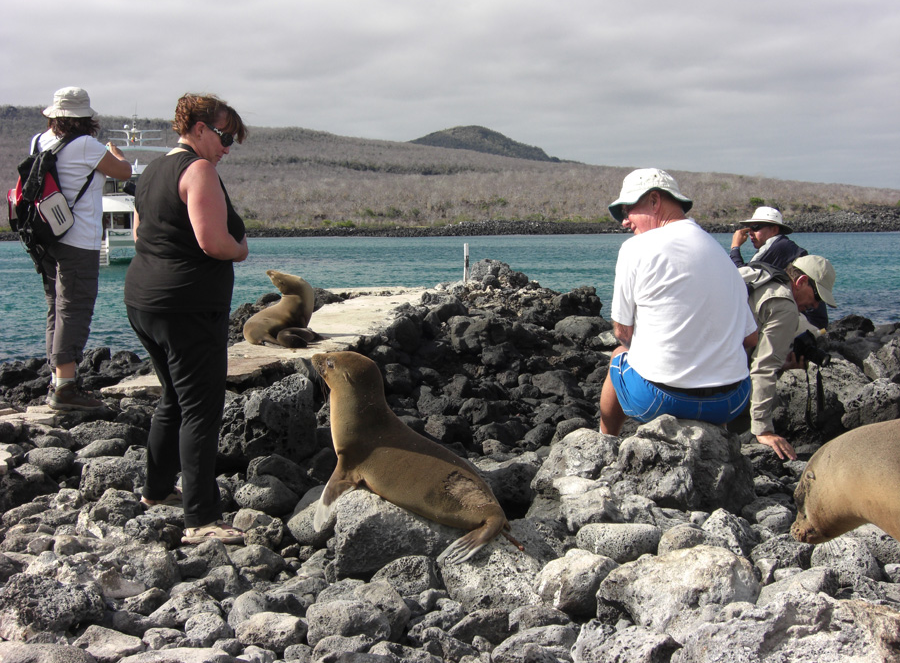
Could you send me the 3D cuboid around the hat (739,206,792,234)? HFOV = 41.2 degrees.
[{"bbox_3d":[1.773,-0.619,6.700,0.310,0.130,0.280,8,1,-24],"label":"hat"}]

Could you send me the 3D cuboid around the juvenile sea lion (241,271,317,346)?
[{"bbox_3d":[-1.232,-0.162,8.800,0.500,0.550,0.360,2,6,24],"label":"juvenile sea lion"}]

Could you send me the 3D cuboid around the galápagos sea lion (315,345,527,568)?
[{"bbox_3d":[-0.121,0.432,4.200,0.720,0.720,0.380,2,5,16],"label":"galápagos sea lion"}]

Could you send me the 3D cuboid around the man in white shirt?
[{"bbox_3d":[0.841,-0.055,4.420,0.570,1.100,0.720,-2,6,-25],"label":"man in white shirt"}]

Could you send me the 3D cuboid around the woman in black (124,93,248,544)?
[{"bbox_3d":[-0.988,-0.060,4.500,0.460,1.620,0.520,-4,6,-36],"label":"woman in black"}]

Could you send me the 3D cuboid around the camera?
[{"bbox_3d":[1.481,0.074,4.900,0.155,0.105,0.135,30,6,25],"label":"camera"}]

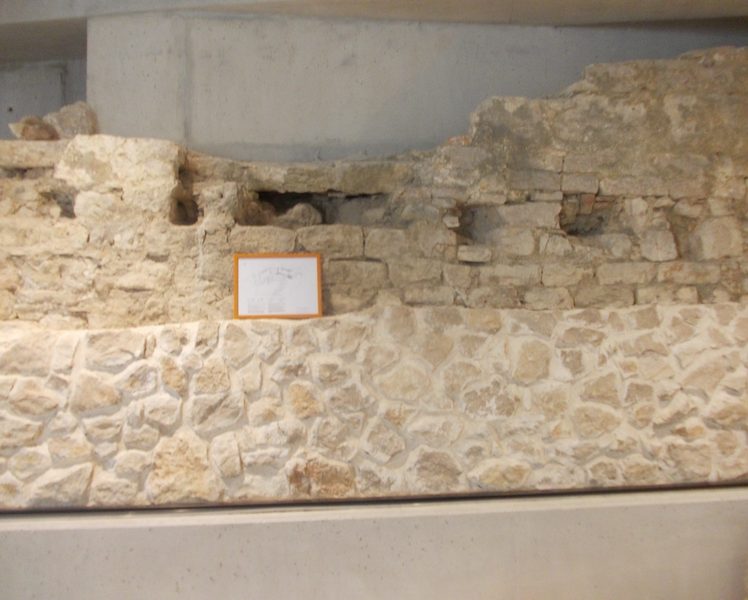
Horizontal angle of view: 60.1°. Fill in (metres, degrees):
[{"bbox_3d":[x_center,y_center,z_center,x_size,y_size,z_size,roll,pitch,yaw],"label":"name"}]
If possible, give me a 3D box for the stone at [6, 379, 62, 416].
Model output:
[{"bbox_3d":[-1.647,0.475,3.196,0.258,0.179,0.170,-1,-3,-4],"label":"stone"}]

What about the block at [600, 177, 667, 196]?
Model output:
[{"bbox_3d":[1.416,-0.619,3.530,0.346,0.104,0.160,0,-1,-6],"label":"block"}]

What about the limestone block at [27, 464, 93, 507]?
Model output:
[{"bbox_3d":[-1.520,0.893,3.189,0.303,0.205,0.180,-1,-3,-4],"label":"limestone block"}]

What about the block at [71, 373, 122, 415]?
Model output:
[{"bbox_3d":[-1.425,0.481,3.370,0.250,0.201,0.157,0,2,-6],"label":"block"}]

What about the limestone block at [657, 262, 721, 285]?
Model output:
[{"bbox_3d":[1.643,-0.138,3.500,0.361,0.116,0.190,0,-1,-7],"label":"limestone block"}]

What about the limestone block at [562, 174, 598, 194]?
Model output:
[{"bbox_3d":[1.165,-0.657,3.736,0.209,0.111,0.160,0,2,-6],"label":"limestone block"}]

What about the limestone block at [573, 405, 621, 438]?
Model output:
[{"bbox_3d":[1.241,0.674,3.681,0.282,0.188,0.160,-1,3,-4],"label":"limestone block"}]

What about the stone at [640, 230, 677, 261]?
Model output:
[{"bbox_3d":[1.562,-0.304,3.541,0.200,0.167,0.150,0,-1,-6],"label":"stone"}]

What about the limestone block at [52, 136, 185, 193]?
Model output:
[{"bbox_3d":[-1.359,-0.723,3.573,0.657,0.313,0.360,-1,3,-4],"label":"limestone block"}]

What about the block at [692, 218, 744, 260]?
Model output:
[{"bbox_3d":[1.980,-0.359,3.822,0.307,0.248,0.200,-1,3,-4],"label":"block"}]

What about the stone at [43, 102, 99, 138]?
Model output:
[{"bbox_3d":[-1.473,-0.867,3.213,0.257,0.184,0.200,0,-1,-7],"label":"stone"}]

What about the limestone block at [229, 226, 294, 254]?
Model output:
[{"bbox_3d":[-0.610,-0.326,3.587,0.357,0.148,0.200,-1,3,-4],"label":"limestone block"}]

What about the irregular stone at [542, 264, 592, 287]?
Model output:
[{"bbox_3d":[1.093,-0.141,3.742,0.290,0.122,0.160,0,2,-6],"label":"irregular stone"}]

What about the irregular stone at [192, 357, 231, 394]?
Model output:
[{"bbox_3d":[-0.851,0.392,3.419,0.190,0.194,0.134,0,2,-6],"label":"irregular stone"}]

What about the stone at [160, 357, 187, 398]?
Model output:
[{"bbox_3d":[-0.972,0.378,3.152,0.131,0.195,0.130,0,-1,-6],"label":"stone"}]

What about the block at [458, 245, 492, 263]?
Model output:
[{"bbox_3d":[0.524,-0.242,3.452,0.187,0.093,0.150,-1,-3,-4],"label":"block"}]

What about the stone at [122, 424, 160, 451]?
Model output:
[{"bbox_3d":[-1.125,0.665,3.130,0.177,0.120,0.120,0,-1,-6],"label":"stone"}]

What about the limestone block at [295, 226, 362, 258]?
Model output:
[{"bbox_3d":[-0.231,-0.286,3.277,0.324,0.167,0.200,0,-1,-7],"label":"limestone block"}]

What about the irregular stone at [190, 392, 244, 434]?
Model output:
[{"bbox_3d":[-0.771,0.559,3.188,0.255,0.197,0.160,0,-1,-6],"label":"irregular stone"}]

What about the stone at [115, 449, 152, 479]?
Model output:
[{"bbox_3d":[-1.106,0.752,3.018,0.167,0.127,0.130,0,-1,-7],"label":"stone"}]

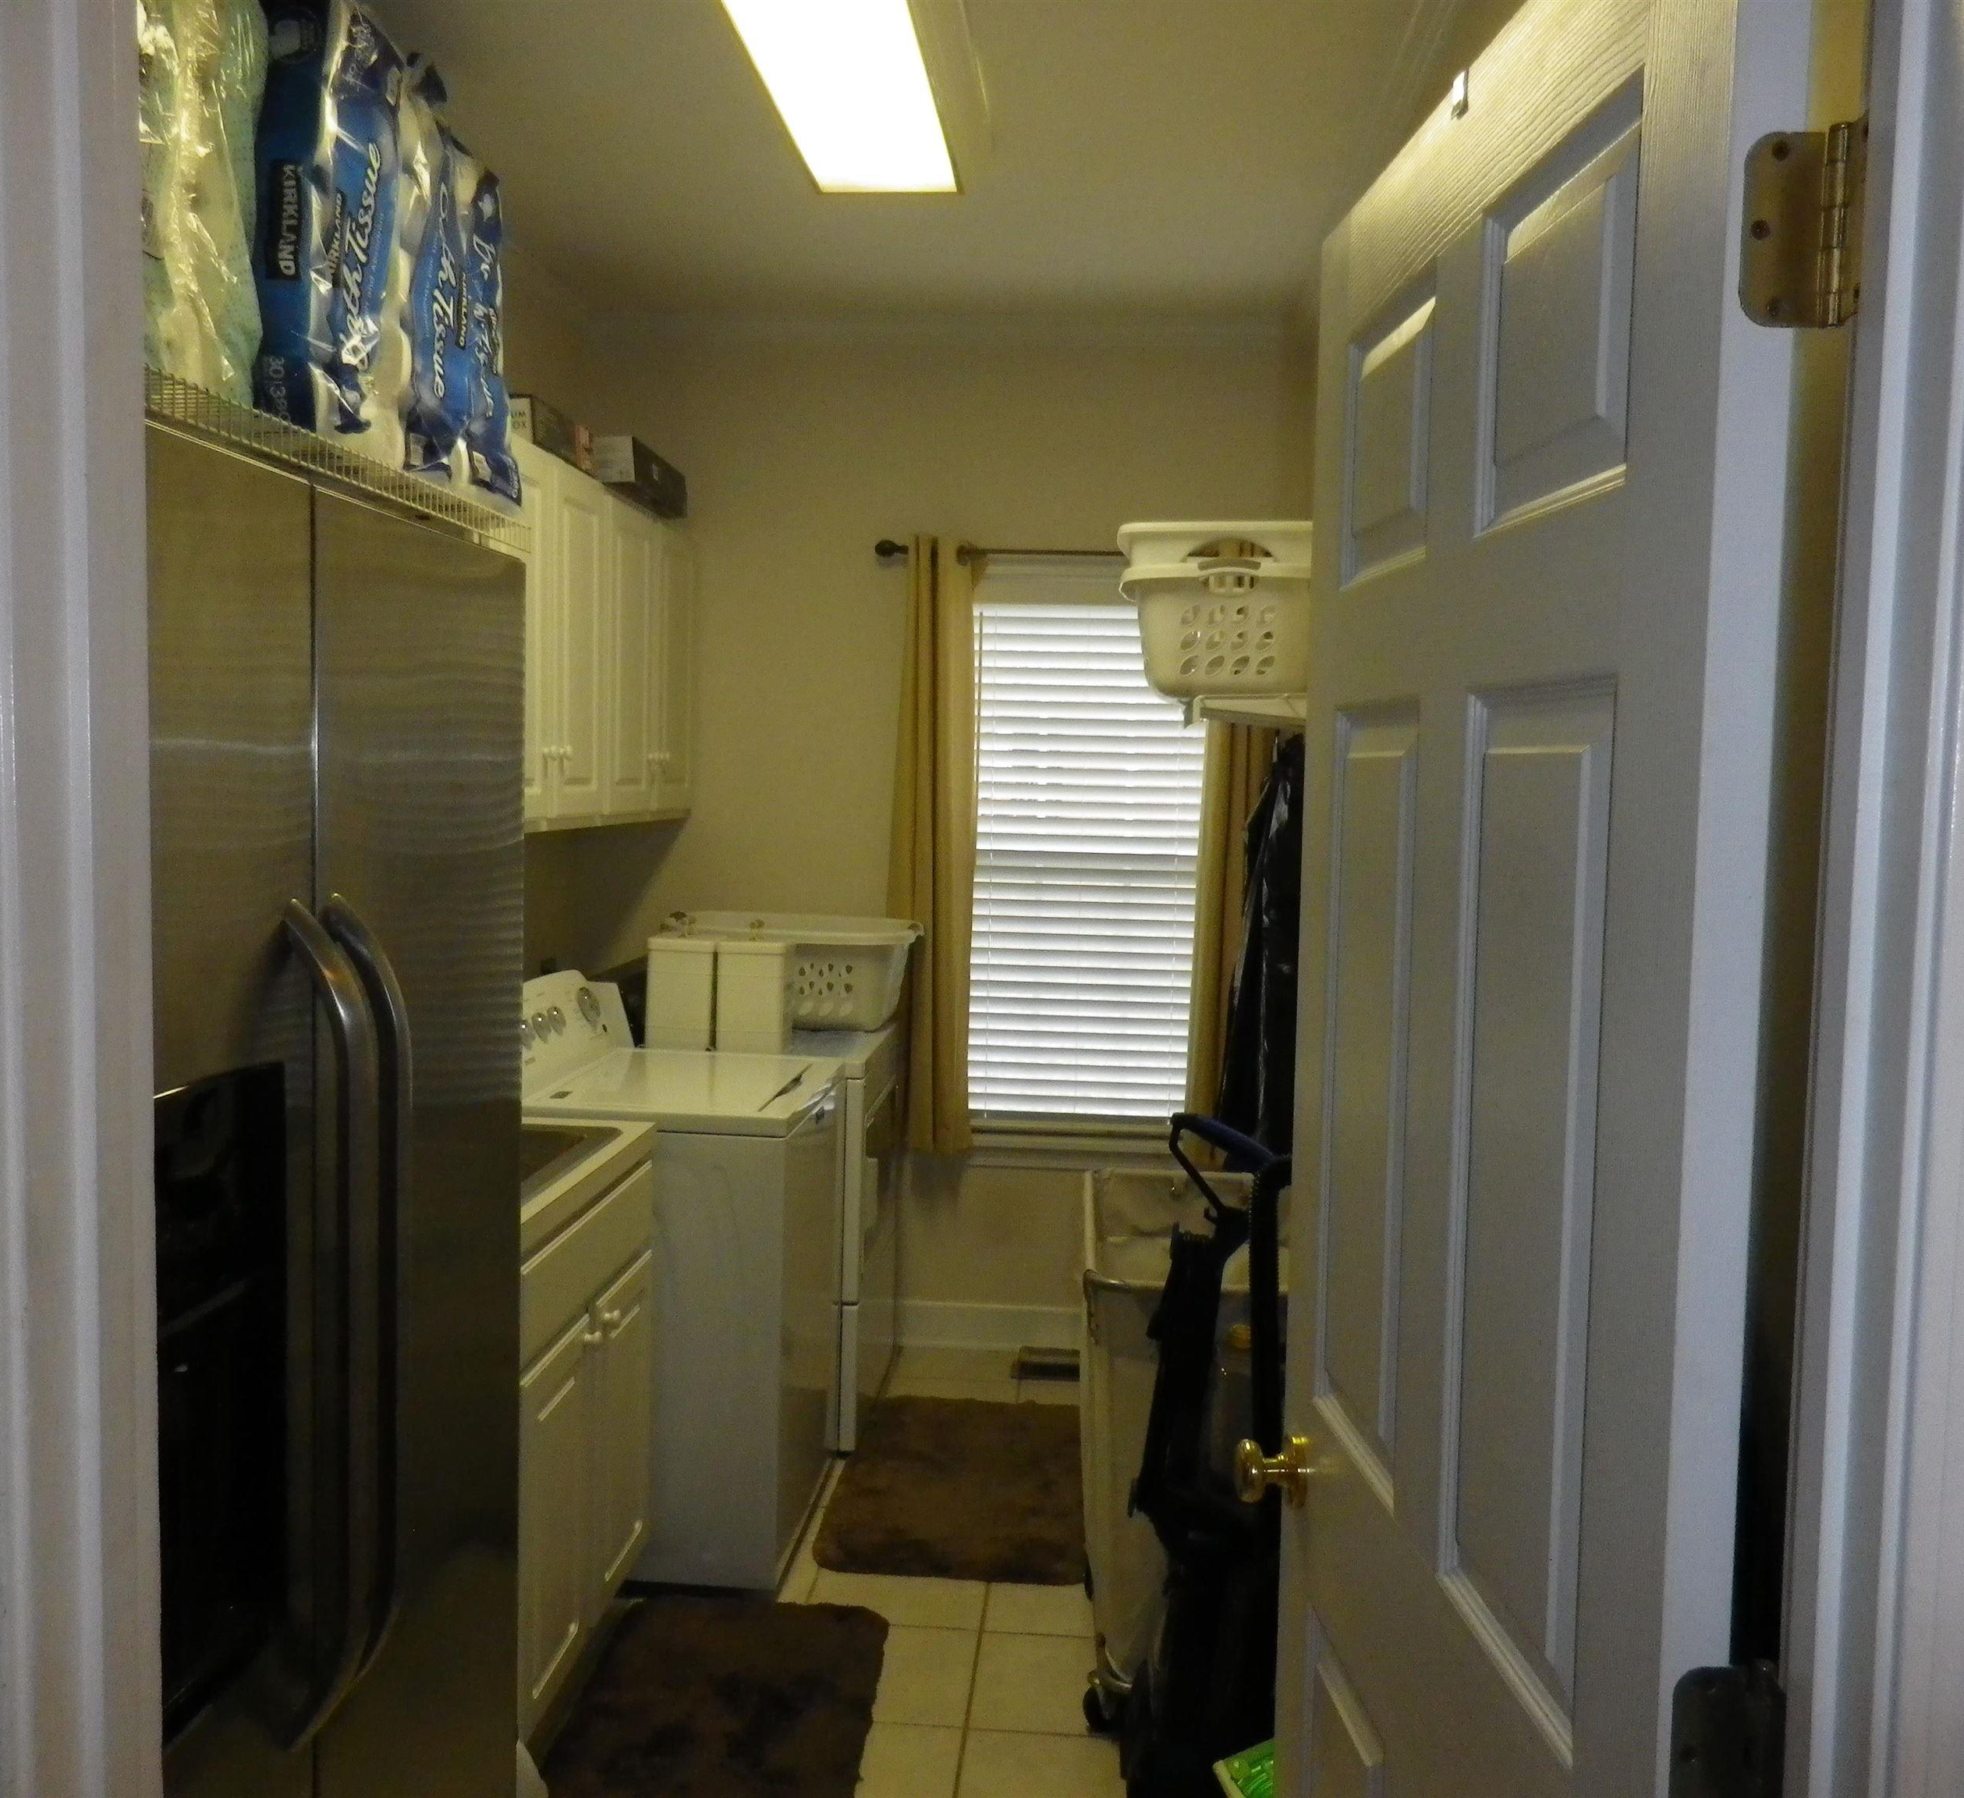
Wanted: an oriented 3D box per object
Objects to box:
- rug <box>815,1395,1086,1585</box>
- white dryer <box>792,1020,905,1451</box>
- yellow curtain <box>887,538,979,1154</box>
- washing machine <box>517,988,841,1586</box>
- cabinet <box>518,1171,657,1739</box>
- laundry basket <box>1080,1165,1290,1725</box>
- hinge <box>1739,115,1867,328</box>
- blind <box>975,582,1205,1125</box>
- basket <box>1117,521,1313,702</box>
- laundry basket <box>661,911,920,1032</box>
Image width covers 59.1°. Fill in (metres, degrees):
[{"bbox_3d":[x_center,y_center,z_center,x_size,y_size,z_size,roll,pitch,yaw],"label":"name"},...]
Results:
[{"bbox_3d":[0.000,1.283,3.844,0.584,0.025,0.905,1,4,4],"label":"rug"},{"bbox_3d":[-0.610,0.705,4.360,0.739,1.081,0.709,1,4,4],"label":"white dryer"},{"bbox_3d":[-0.117,-0.128,4.556,0.231,1.620,0.111,1,4,4],"label":"yellow curtain"},{"bbox_3d":[-0.693,0.743,3.651,0.692,1.102,0.699,1,4,4],"label":"washing machine"},{"bbox_3d":[-0.936,0.903,2.874,0.604,0.880,0.765,1,4,4],"label":"cabinet"},{"bbox_3d":[0.391,0.970,3.095,0.422,0.770,0.674,1,4,4],"label":"laundry basket"},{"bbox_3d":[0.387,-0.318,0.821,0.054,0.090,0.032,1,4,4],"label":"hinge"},{"bbox_3d":[0.276,-0.100,4.589,0.659,1.423,0.050,1,4,4],"label":"blind"},{"bbox_3d":[0.523,-0.608,3.852,0.455,0.367,0.624,1,4,4],"label":"basket"},{"bbox_3d":[-0.475,0.203,4.442,0.637,0.277,0.468,1,4,4],"label":"laundry basket"}]

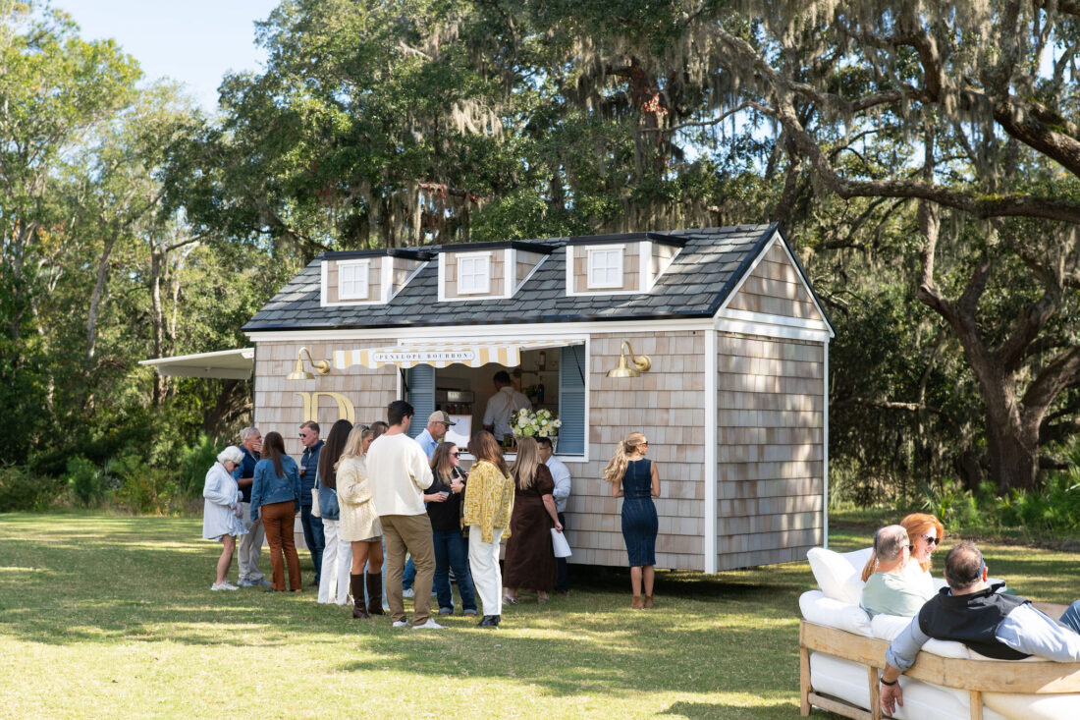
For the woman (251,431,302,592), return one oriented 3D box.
[{"bbox_3d":[-2.647,1.530,17.677,0.480,1.602,0.360,1,-2,-14],"label":"woman"}]

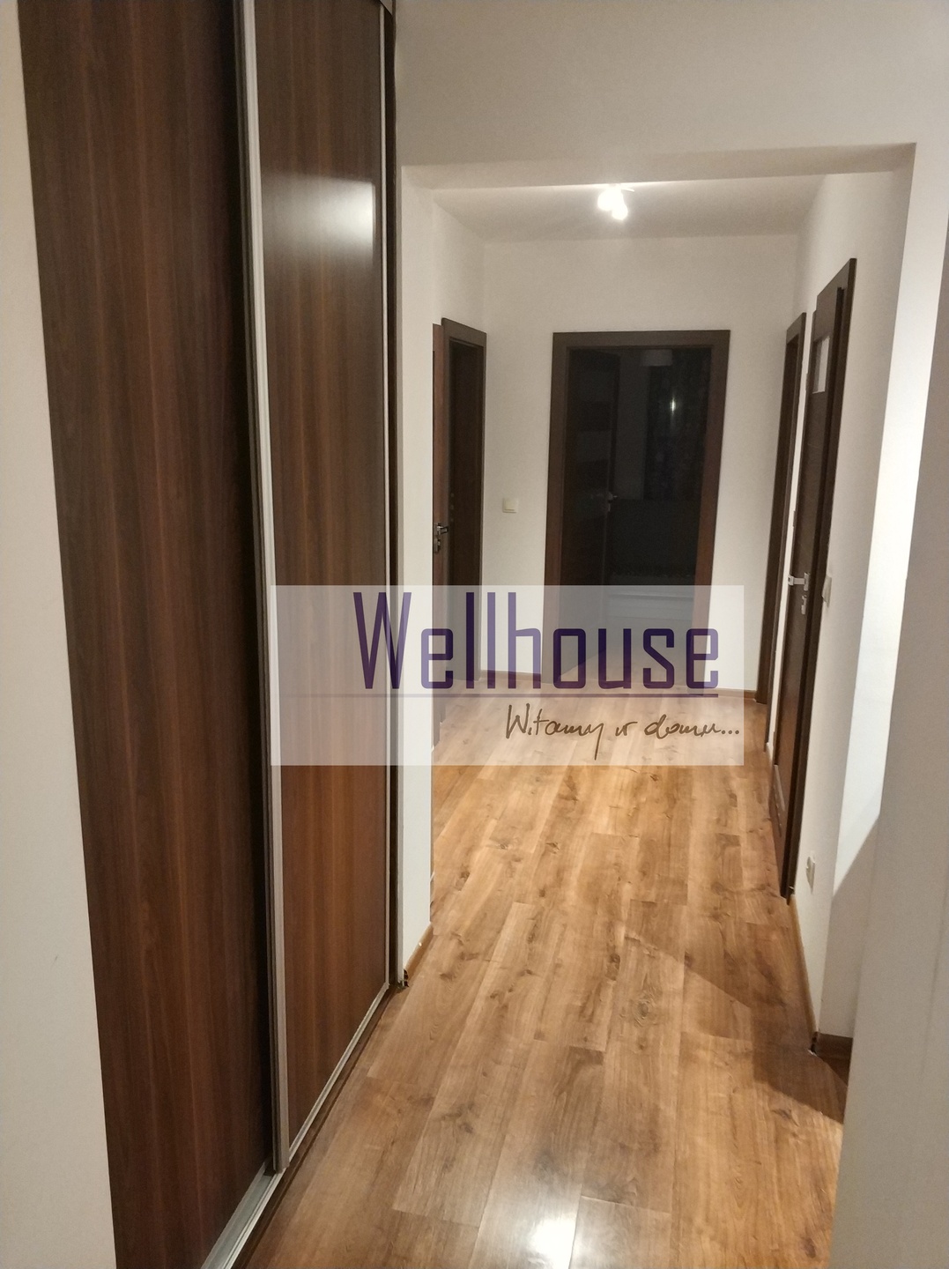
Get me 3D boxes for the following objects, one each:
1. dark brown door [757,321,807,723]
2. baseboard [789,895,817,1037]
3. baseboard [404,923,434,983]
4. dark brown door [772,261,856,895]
[{"bbox_3d":[1.598,-0.531,5.129,0.085,2.080,0.910,4,13,13],"label":"dark brown door"},{"bbox_3d":[0.992,0.986,2.989,0.020,0.057,0.810,4,13,13],"label":"baseboard"},{"bbox_3d":[-0.170,0.964,3.012,0.019,0.053,0.287,4,13,13],"label":"baseboard"},{"bbox_3d":[1.208,-0.188,3.603,0.080,2.080,0.955,4,13,13],"label":"dark brown door"}]

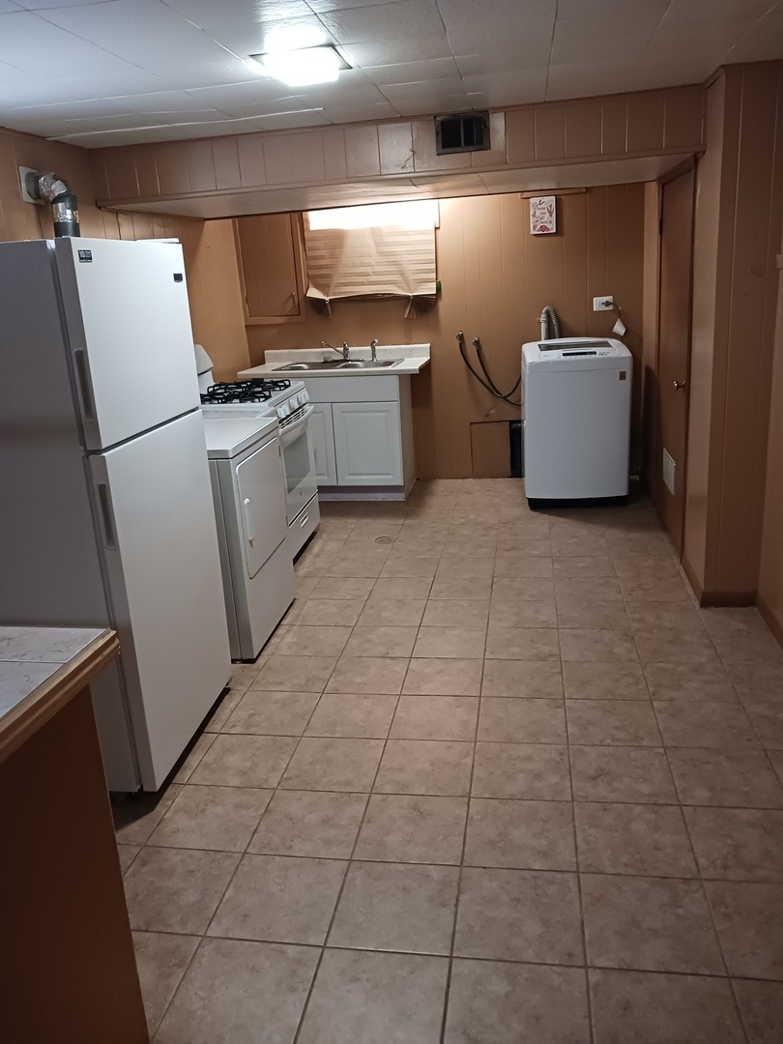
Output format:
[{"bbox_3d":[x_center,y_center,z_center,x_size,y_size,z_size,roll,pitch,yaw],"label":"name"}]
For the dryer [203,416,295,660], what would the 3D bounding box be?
[{"bbox_3d":[-0.891,0.059,3.650,0.700,0.940,0.670,-1,17,9],"label":"dryer"}]

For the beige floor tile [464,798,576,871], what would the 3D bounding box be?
[{"bbox_3d":[0.366,0.882,2.307,0.302,0.010,0.302,-1,17,10],"label":"beige floor tile"}]

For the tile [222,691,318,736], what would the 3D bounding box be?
[{"bbox_3d":[-0.441,0.714,3.038,0.303,0.010,0.303,-1,17,10],"label":"tile"}]

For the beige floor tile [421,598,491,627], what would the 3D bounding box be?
[{"bbox_3d":[0.305,0.432,3.772,0.301,0.015,0.301,-1,18,10],"label":"beige floor tile"}]

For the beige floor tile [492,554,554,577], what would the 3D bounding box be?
[{"bbox_3d":[0.705,0.247,4.320,0.303,0.010,0.303,-1,17,10],"label":"beige floor tile"}]

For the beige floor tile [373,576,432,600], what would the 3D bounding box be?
[{"bbox_3d":[0.054,0.346,4.136,0.303,0.010,0.303,-1,17,10],"label":"beige floor tile"}]

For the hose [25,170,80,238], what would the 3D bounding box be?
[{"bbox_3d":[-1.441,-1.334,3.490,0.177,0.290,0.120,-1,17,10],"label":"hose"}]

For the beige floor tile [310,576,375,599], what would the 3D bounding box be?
[{"bbox_3d":[-0.247,0.352,4.207,0.305,0.010,0.305,-1,17,10],"label":"beige floor tile"}]

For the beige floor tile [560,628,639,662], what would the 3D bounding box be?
[{"bbox_3d":[0.863,0.516,3.407,0.302,0.010,0.302,-1,17,10],"label":"beige floor tile"}]

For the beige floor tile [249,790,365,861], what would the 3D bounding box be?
[{"bbox_3d":[-0.238,0.900,2.436,0.304,0.010,0.304,-1,17,10],"label":"beige floor tile"}]

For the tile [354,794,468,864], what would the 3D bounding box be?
[{"bbox_3d":[0.065,0.888,2.357,0.301,0.015,0.301,-1,18,10],"label":"tile"}]

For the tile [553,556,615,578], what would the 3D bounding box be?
[{"bbox_3d":[1.006,0.243,4.268,0.303,0.010,0.303,-1,17,10],"label":"tile"}]

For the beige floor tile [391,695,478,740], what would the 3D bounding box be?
[{"bbox_3d":[0.162,0.706,2.934,0.303,0.010,0.303,-1,17,10],"label":"beige floor tile"}]

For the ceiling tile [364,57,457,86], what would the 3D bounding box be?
[{"bbox_3d":[0.075,-1.528,2.757,0.303,0.015,0.303,-1,18,10],"label":"ceiling tile"}]

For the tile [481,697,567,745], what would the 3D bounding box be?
[{"bbox_3d":[0.463,0.701,2.882,0.303,0.010,0.303,-1,17,10],"label":"tile"}]

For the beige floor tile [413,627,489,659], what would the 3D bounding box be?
[{"bbox_3d":[0.259,0.526,3.524,0.305,0.010,0.305,-1,17,10],"label":"beige floor tile"}]

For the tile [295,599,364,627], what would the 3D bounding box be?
[{"bbox_3d":[-0.296,0.446,3.939,0.304,0.010,0.304,-1,17,10],"label":"tile"}]

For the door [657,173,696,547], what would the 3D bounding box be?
[{"bbox_3d":[1.564,-0.864,4.477,0.040,1.918,0.857,-1,16,10],"label":"door"}]

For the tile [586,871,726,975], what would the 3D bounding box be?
[{"bbox_3d":[0.624,0.979,1.988,0.304,0.010,0.304,-1,17,10],"label":"tile"}]

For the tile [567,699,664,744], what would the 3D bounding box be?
[{"bbox_3d":[0.762,0.698,2.819,0.301,0.015,0.301,-1,18,10],"label":"tile"}]

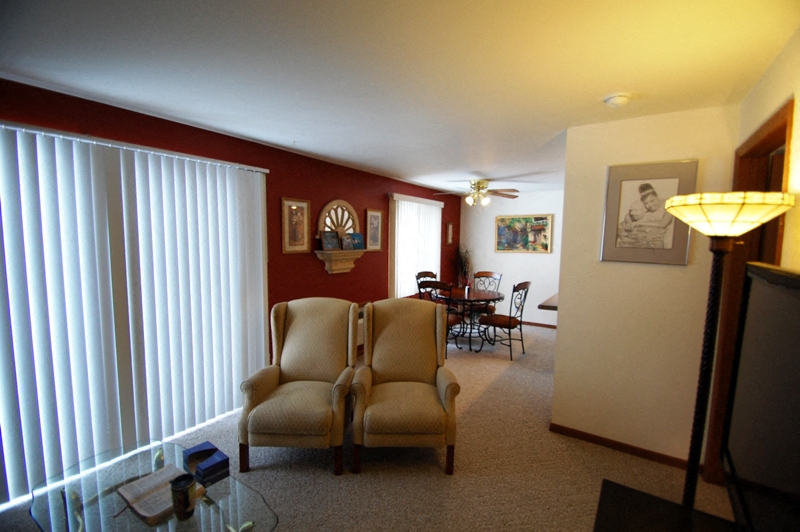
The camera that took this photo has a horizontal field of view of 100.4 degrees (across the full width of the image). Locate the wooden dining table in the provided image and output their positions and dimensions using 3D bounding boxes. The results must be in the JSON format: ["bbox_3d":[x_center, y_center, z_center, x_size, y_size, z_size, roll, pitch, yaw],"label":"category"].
[{"bbox_3d":[1.022,0.785,4.912,1.000,0.760,1.000,4,6,36],"label":"wooden dining table"}]

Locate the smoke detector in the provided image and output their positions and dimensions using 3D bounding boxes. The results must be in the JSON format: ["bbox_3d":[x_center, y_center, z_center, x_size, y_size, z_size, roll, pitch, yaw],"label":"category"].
[{"bbox_3d":[1.281,-0.970,1.960,0.135,0.040,0.135,4,6,36],"label":"smoke detector"}]

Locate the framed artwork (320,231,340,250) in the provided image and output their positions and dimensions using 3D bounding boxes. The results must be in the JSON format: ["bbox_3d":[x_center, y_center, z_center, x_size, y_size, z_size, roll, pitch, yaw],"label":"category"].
[{"bbox_3d":[-0.759,-0.277,3.701,0.025,0.210,0.250,-13,-3,36],"label":"framed artwork"}]

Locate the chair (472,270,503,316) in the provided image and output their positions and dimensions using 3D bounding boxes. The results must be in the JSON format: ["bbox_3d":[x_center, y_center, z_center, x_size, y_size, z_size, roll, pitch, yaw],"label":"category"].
[{"bbox_3d":[1.331,0.631,5.436,0.450,1.020,0.550,4,6,35],"label":"chair"}]

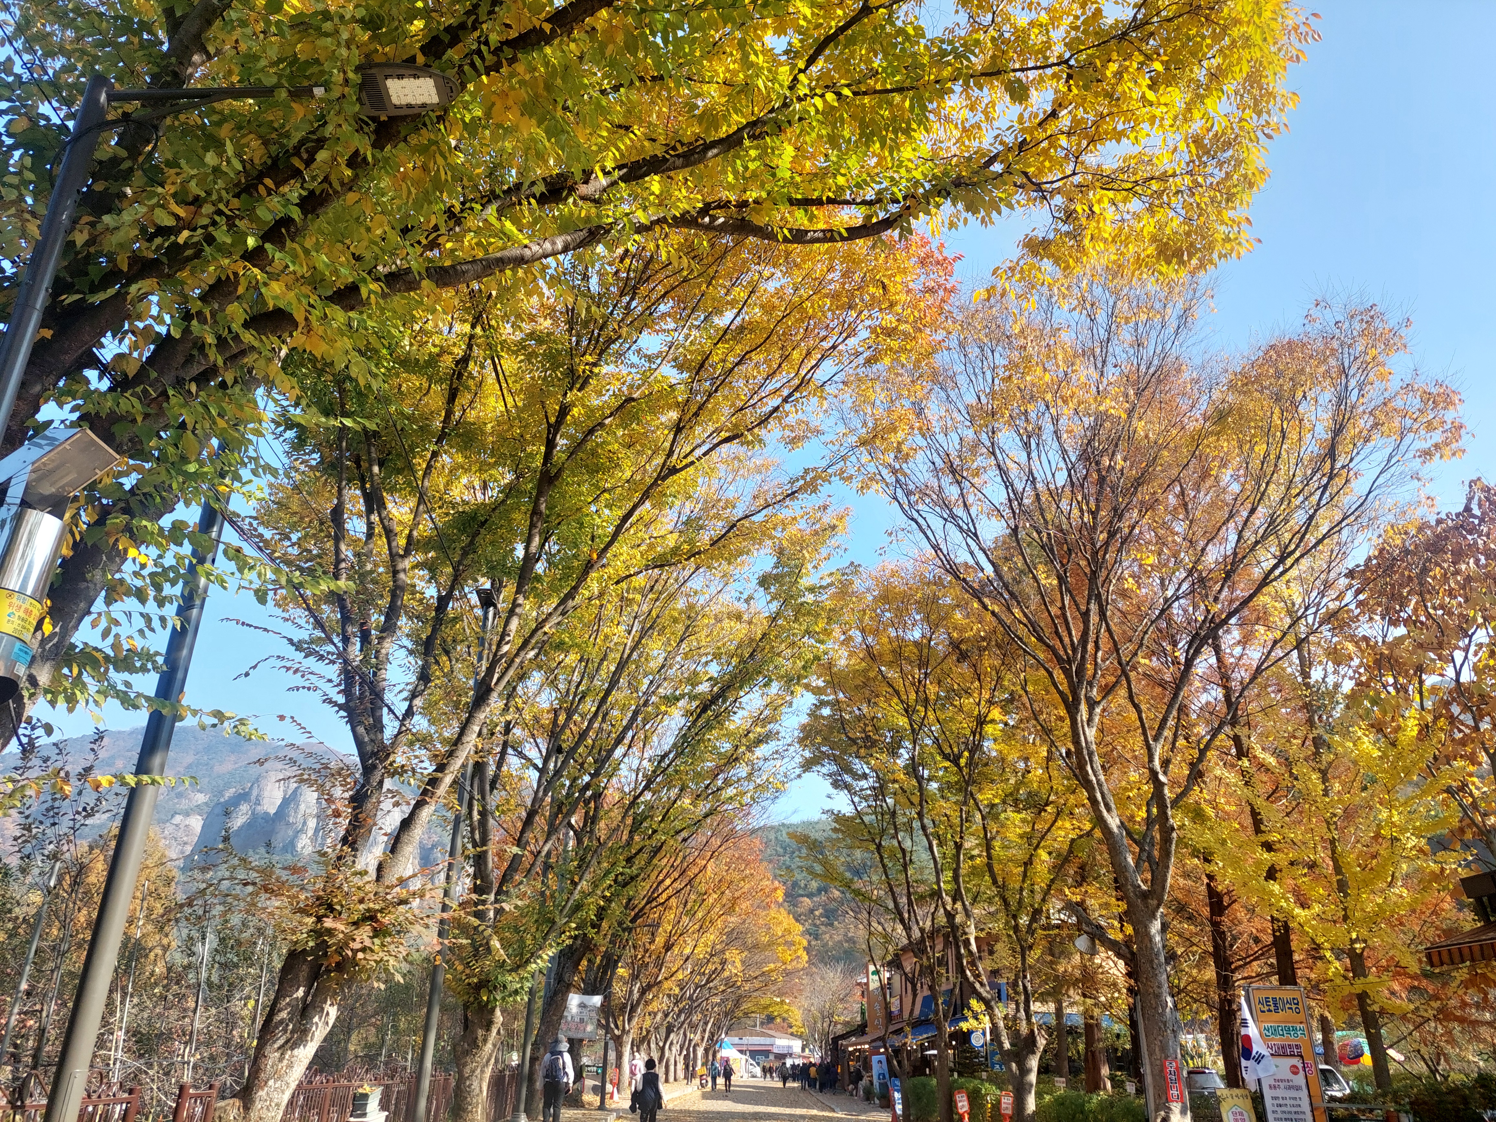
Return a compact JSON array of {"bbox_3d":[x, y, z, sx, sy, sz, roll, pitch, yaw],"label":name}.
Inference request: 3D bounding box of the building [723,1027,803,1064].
[{"bbox_3d":[2.010,65.015,142.966,9.000,5.900,11.000,-2,-24,8],"label":"building"}]

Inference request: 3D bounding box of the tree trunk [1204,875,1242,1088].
[{"bbox_3d":[13.204,11.760,29.989,0.490,5.600,0.490,0,-24,5],"label":"tree trunk"}]

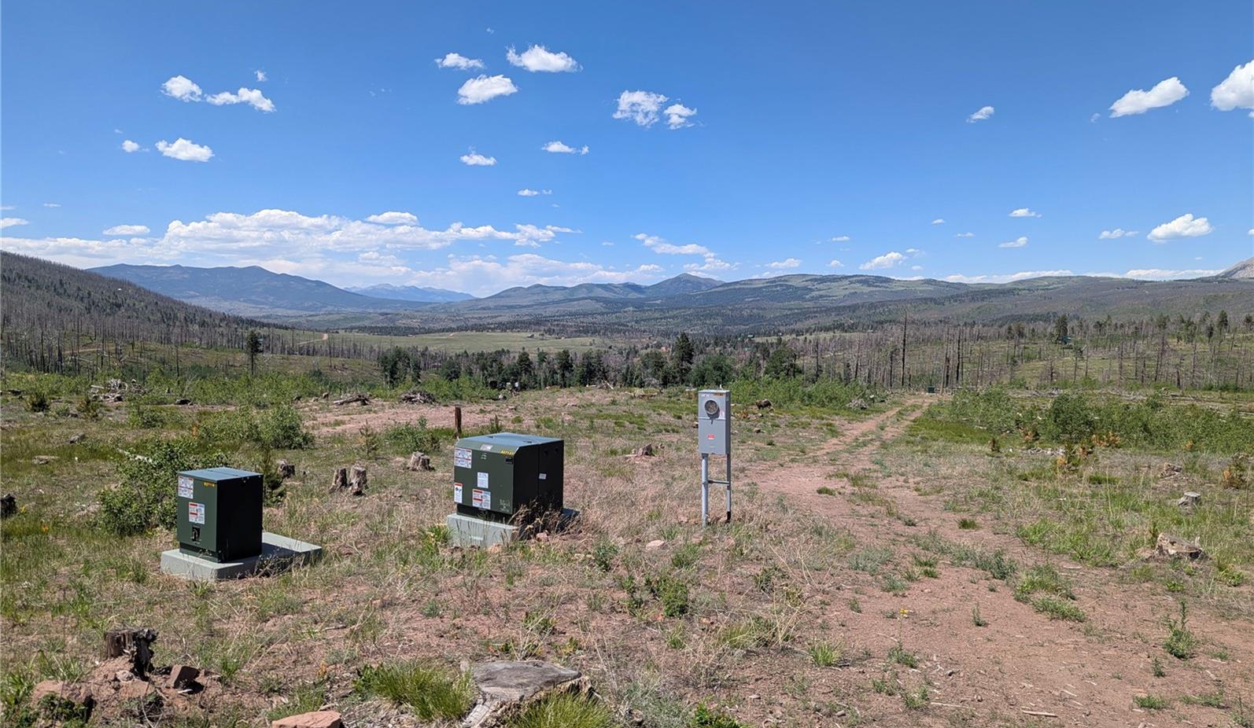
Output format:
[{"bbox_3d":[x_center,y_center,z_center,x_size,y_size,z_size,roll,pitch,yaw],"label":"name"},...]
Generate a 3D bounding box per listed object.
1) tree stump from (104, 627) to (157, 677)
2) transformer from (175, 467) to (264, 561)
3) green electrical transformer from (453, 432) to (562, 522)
[{"bbox_3d":[-2.870,1.663,5.030,0.290,0.230,0.260,-1,3,-30],"label":"tree stump"},{"bbox_3d":[-3.987,1.467,8.528,0.671,0.794,0.474,2,3,34],"label":"transformer"},{"bbox_3d":[-1.309,1.253,9.653,0.878,0.827,0.807,3,3,36],"label":"green electrical transformer"}]

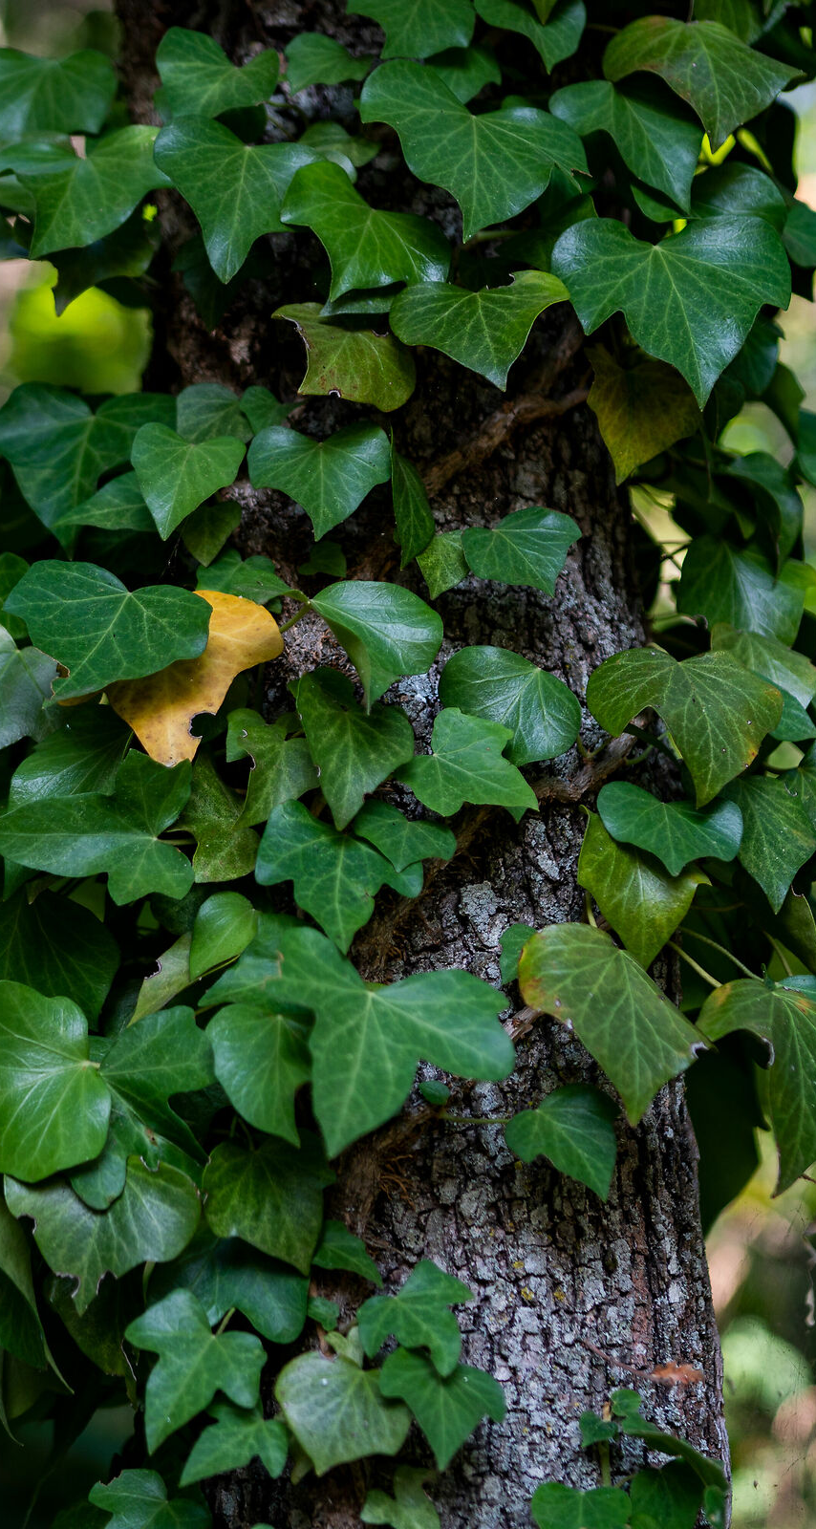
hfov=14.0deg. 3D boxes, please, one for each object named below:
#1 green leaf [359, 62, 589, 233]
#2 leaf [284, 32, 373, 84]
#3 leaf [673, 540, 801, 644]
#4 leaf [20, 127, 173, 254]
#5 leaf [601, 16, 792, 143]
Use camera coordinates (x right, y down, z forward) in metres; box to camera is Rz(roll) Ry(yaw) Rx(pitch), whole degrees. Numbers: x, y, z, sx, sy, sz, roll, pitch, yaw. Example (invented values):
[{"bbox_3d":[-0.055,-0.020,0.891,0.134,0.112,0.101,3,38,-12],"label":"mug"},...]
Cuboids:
[{"bbox_3d":[0.022,-0.212,1.140,0.079,0.058,0.022,9,-31,8],"label":"green leaf"},{"bbox_3d":[-0.029,-0.259,1.220,0.032,0.022,0.010,0,-21,6],"label":"leaf"},{"bbox_3d":[0.112,-0.058,1.110,0.044,0.038,0.022,0,-18,-9],"label":"leaf"},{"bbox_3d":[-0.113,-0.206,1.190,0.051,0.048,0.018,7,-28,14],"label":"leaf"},{"bbox_3d":[0.104,-0.240,1.170,0.063,0.051,0.022,0,-33,-10],"label":"leaf"}]

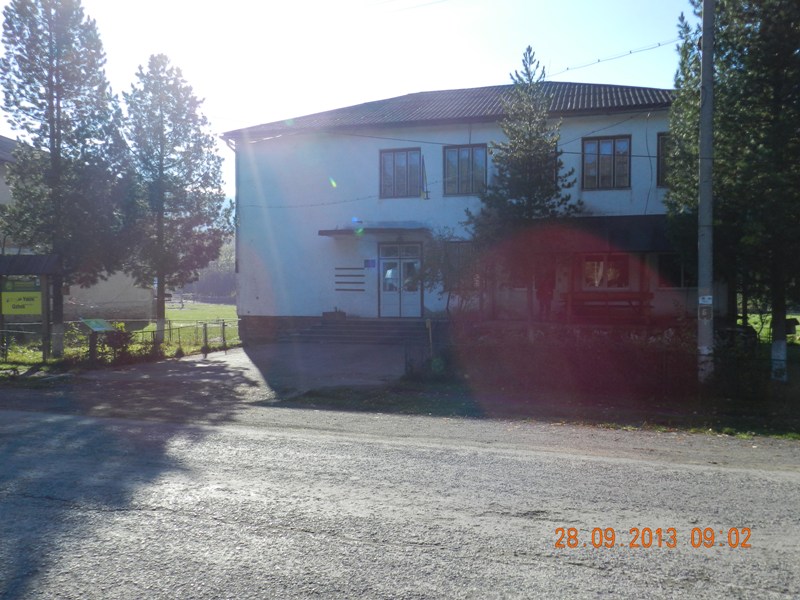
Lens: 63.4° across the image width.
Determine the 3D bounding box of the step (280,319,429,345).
[{"bbox_3d":[-1.111,1.042,21.926,5.050,0.680,2.700,0,1,16],"label":"step"}]

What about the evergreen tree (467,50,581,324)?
[{"bbox_3d":[3.190,-2.578,16.767,2.982,7.939,2.982,0,1,16],"label":"evergreen tree"}]

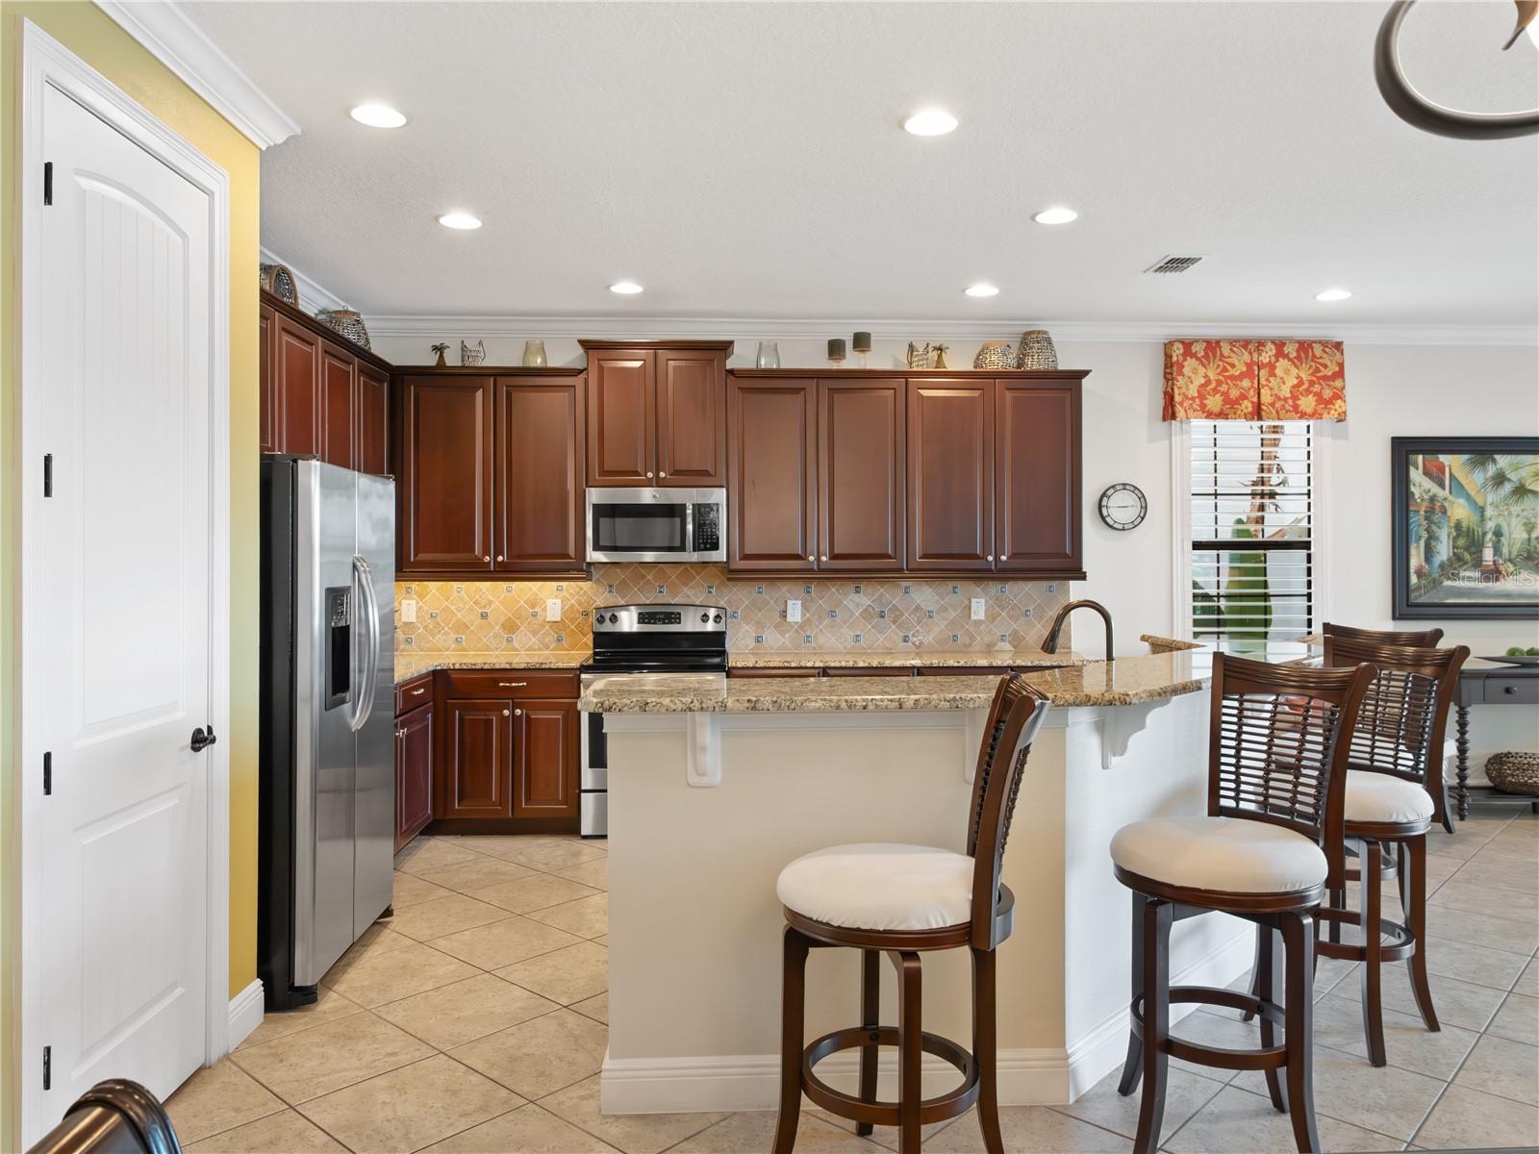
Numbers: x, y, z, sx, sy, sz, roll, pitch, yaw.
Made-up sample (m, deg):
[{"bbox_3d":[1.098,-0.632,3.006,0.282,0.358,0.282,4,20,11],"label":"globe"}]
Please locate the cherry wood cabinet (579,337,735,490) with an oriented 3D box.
[{"bbox_3d":[-0.621,-0.896,6.031,0.825,0.790,0.395,0,1,-2],"label":"cherry wood cabinet"}]

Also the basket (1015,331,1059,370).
[{"bbox_3d":[1.535,-1.278,6.116,0.246,0.265,0.246,0,1,-2],"label":"basket"}]

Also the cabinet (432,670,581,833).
[{"bbox_3d":[-1.373,0.924,5.848,0.769,0.896,0.625,0,0,-2],"label":"cabinet"}]

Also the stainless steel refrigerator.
[{"bbox_3d":[-1.844,0.501,3.888,0.760,1.799,0.900,0,1,-2],"label":"stainless steel refrigerator"}]

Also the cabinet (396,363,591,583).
[{"bbox_3d":[-1.527,-0.560,5.981,1.037,1.160,0.355,0,0,-2],"label":"cabinet"}]

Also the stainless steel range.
[{"bbox_3d":[-0.612,0.767,5.906,0.760,1.202,0.680,0,1,-2],"label":"stainless steel range"}]

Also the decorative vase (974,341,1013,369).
[{"bbox_3d":[1.281,-1.224,6.062,0.248,0.222,0.240,0,0,-2],"label":"decorative vase"}]

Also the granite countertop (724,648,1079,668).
[{"bbox_3d":[0.759,0.459,5.899,1.975,0.030,0.650,0,0,-2],"label":"granite countertop"}]

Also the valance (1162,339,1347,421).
[{"bbox_3d":[2.854,-1.150,6.281,1.018,0.465,0.125,0,1,-2],"label":"valance"}]

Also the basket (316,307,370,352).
[{"bbox_3d":[-2.239,-1.258,5.658,0.246,0.310,0.246,0,0,-2],"label":"basket"}]

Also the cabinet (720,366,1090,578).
[{"bbox_3d":[0.766,-0.562,6.099,1.990,1.166,0.365,0,1,-2],"label":"cabinet"}]

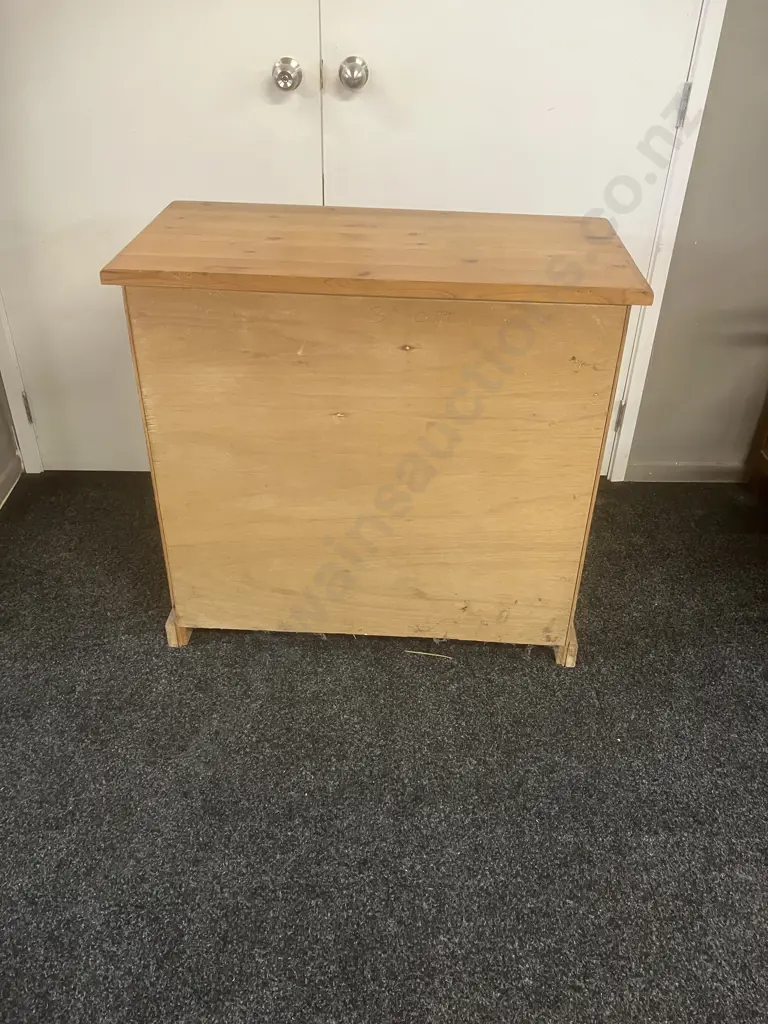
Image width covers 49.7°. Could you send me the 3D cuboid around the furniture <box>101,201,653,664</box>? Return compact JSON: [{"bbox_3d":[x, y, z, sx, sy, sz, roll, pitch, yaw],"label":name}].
[{"bbox_3d":[-0.011,-0.148,1.706,0.872,0.810,0.442,3,34,2],"label":"furniture"}]

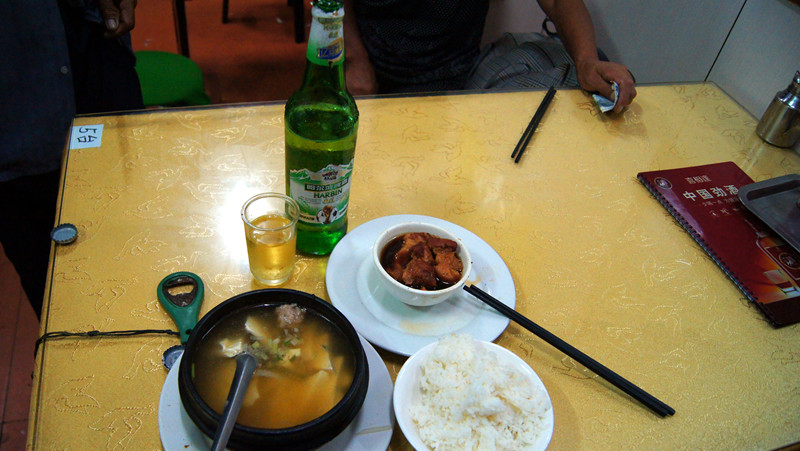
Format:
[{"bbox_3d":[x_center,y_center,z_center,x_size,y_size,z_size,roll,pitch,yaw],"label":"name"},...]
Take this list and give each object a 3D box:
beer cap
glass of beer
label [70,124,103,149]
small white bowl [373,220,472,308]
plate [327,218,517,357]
[{"bbox_3d":[-0.376,0.010,0.672,0.030,0.007,0.030,5,42,-5],"label":"beer cap"},{"bbox_3d":[-0.138,0.018,0.645,0.059,0.088,0.059,-2,43,-12],"label":"glass of beer"},{"bbox_3d":[-0.425,-0.121,0.814,0.040,0.001,0.054,-6,44,-16],"label":"label"},{"bbox_3d":[0.021,0.050,0.654,0.104,0.050,0.104,5,42,-5],"label":"small white bowl"},{"bbox_3d":[0.024,0.066,0.669,0.208,0.024,0.208,5,42,-5],"label":"plate"}]

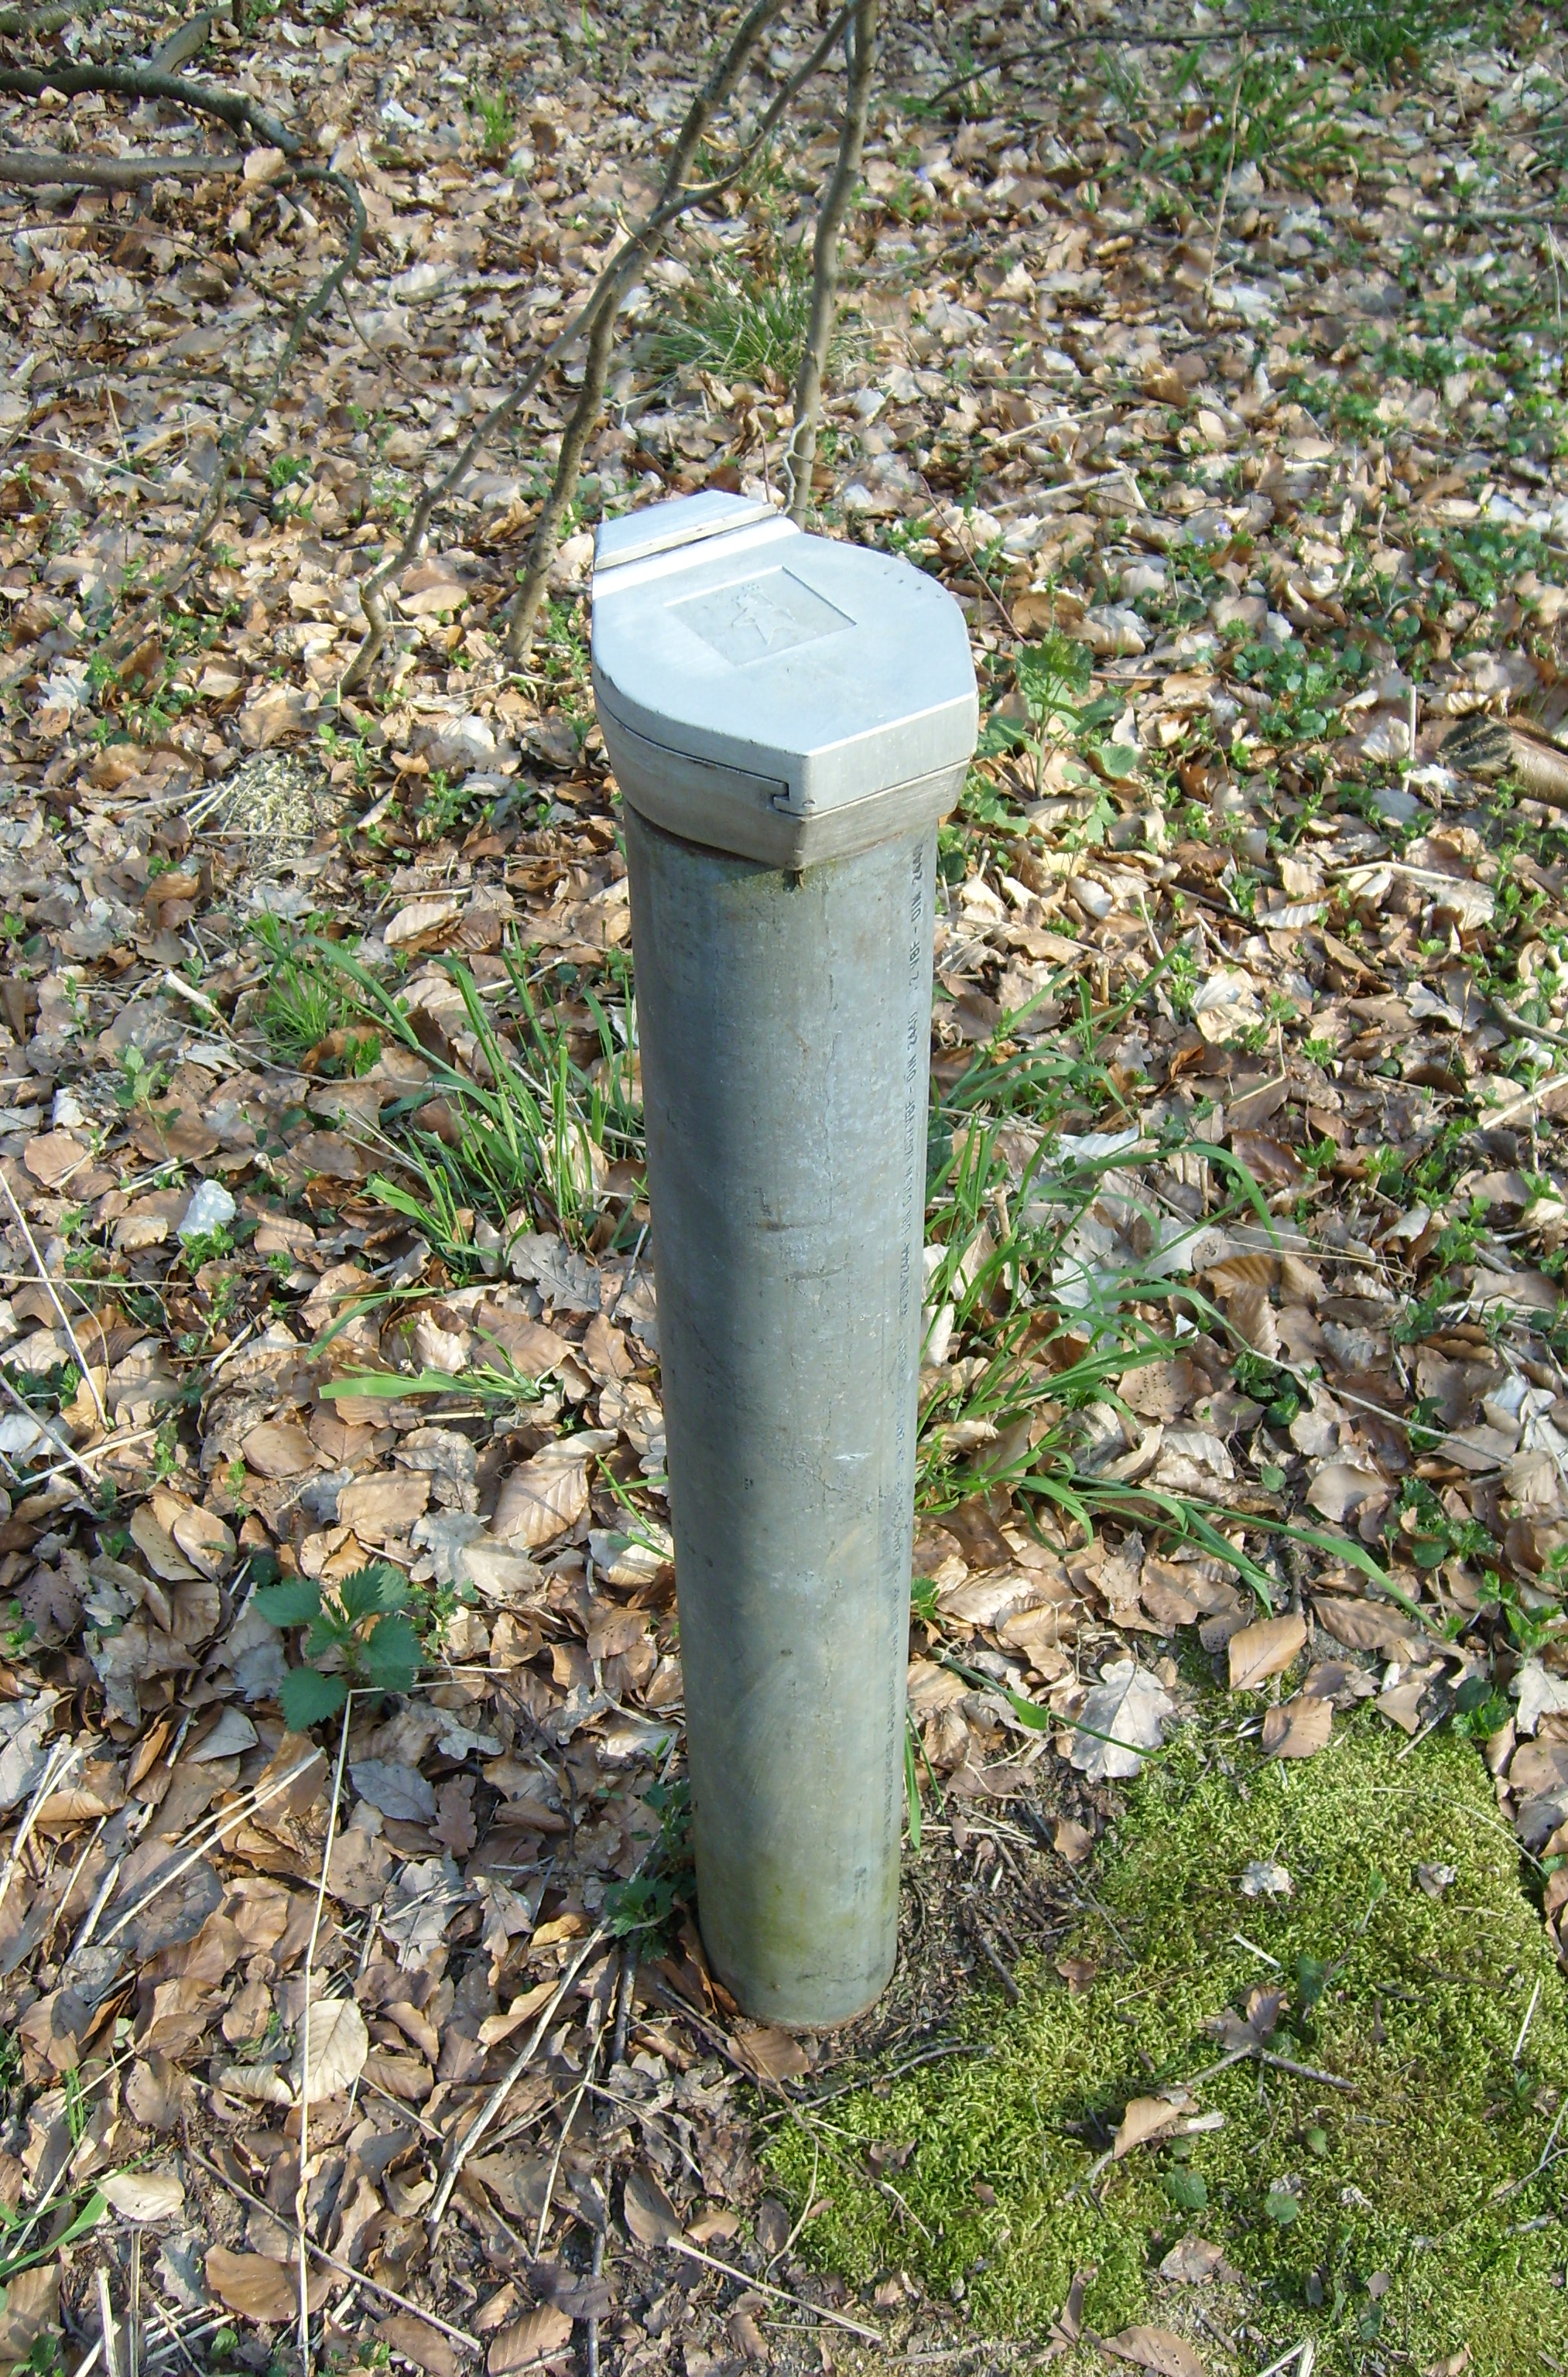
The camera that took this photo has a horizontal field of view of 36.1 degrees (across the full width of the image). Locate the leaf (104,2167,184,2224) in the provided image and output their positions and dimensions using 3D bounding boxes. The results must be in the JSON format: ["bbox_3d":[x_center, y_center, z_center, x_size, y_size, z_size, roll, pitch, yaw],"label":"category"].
[{"bbox_3d":[-0.413,0.649,1.547,0.059,0.020,0.031,4,42,5],"label":"leaf"}]

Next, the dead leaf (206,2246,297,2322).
[{"bbox_3d":[-0.336,0.687,1.503,0.068,0.020,0.038,9,43,10],"label":"dead leaf"}]

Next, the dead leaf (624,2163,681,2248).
[{"bbox_3d":[-0.086,0.654,1.535,0.028,0.020,0.059,-24,47,-23],"label":"dead leaf"}]

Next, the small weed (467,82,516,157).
[{"bbox_3d":[-0.526,-1.921,4.321,0.090,0.105,0.085,-1,42,0],"label":"small weed"}]

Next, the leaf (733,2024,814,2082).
[{"bbox_3d":[-0.008,0.582,1.613,0.035,0.020,0.051,-32,51,-30],"label":"leaf"}]

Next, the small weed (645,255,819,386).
[{"bbox_3d":[-0.078,-1.298,3.594,0.275,0.150,0.240,-1,42,0],"label":"small weed"}]

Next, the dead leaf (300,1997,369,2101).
[{"bbox_3d":[-0.302,0.579,1.621,0.043,0.020,0.074,-4,42,-3],"label":"dead leaf"}]

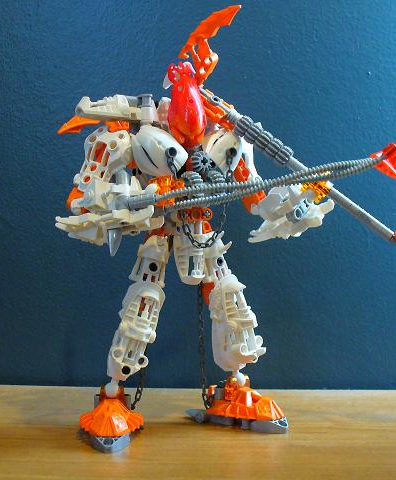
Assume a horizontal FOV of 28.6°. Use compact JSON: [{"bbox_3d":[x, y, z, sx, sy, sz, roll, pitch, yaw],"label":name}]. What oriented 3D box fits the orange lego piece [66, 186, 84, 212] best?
[{"bbox_3d":[-0.078,-0.026,0.495,0.013,0.017,0.014,0,2,-11],"label":"orange lego piece"}]

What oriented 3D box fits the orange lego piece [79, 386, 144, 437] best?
[{"bbox_3d":[-0.054,0.107,0.491,0.040,0.026,0.042,0,2,-5],"label":"orange lego piece"}]

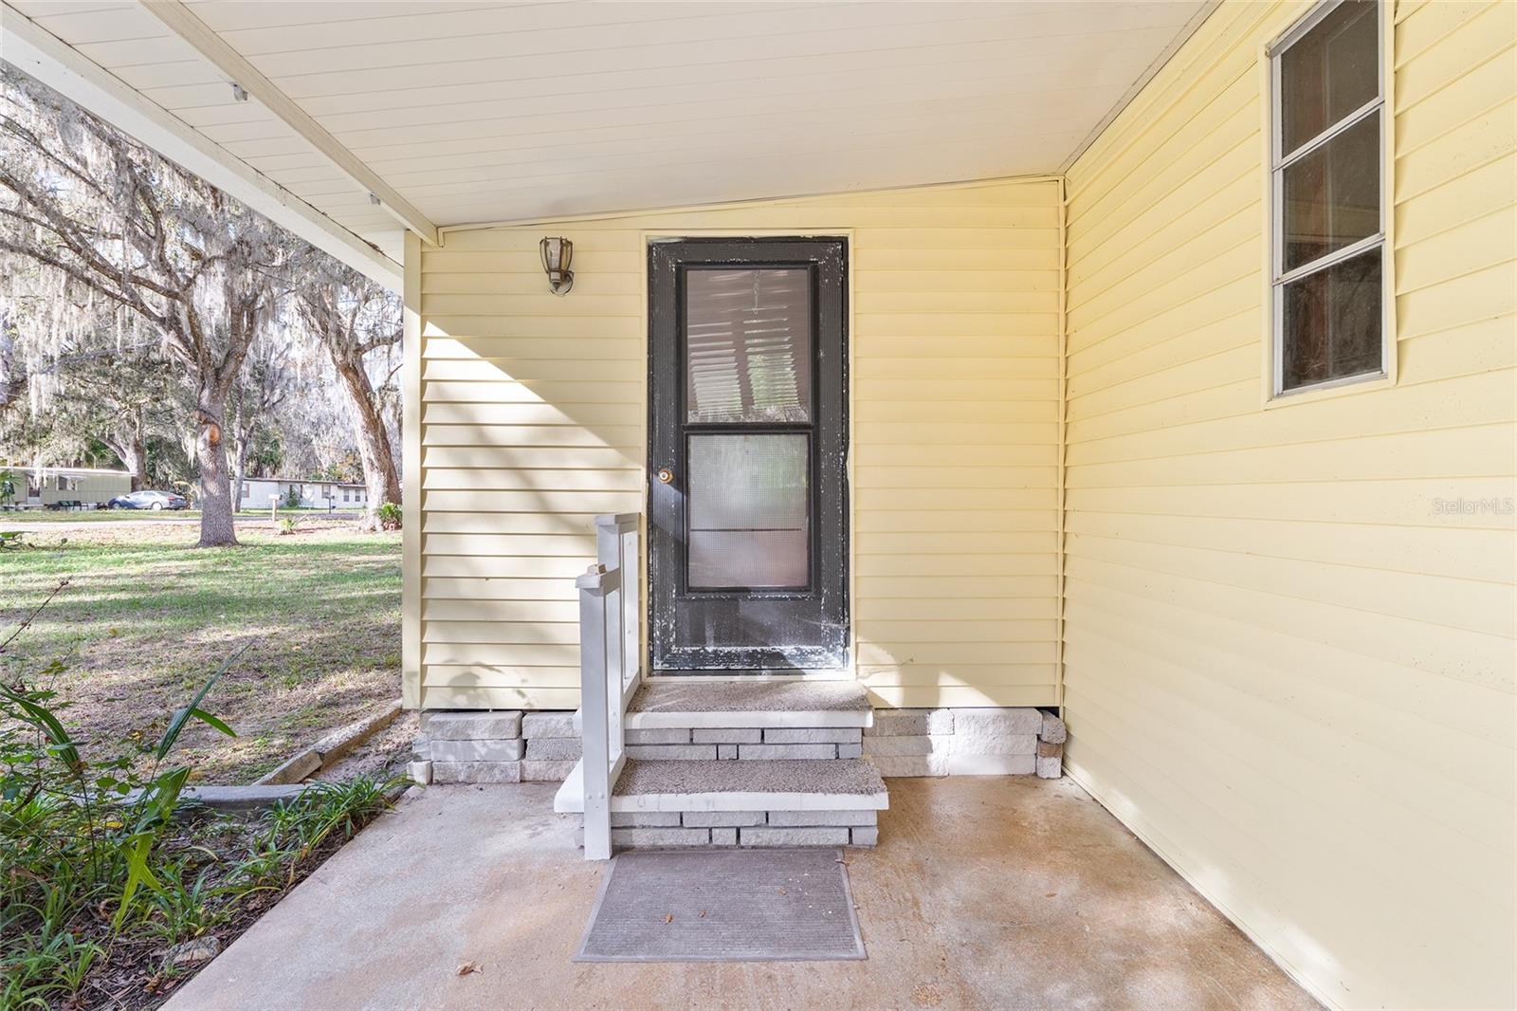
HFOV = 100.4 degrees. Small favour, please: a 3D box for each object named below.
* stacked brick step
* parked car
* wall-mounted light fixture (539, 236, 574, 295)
[{"bbox_3d":[-0.129,1.018,2.579,1.180,0.420,0.680,0,0,0],"label":"stacked brick step"},{"bbox_3d":[-47.355,-0.327,48.999,4.800,1.460,1.820,0,0,-8],"label":"parked car"},{"bbox_3d":[-0.906,-1.072,2.829,0.145,0.222,0.172,0,0,0],"label":"wall-mounted light fixture"}]

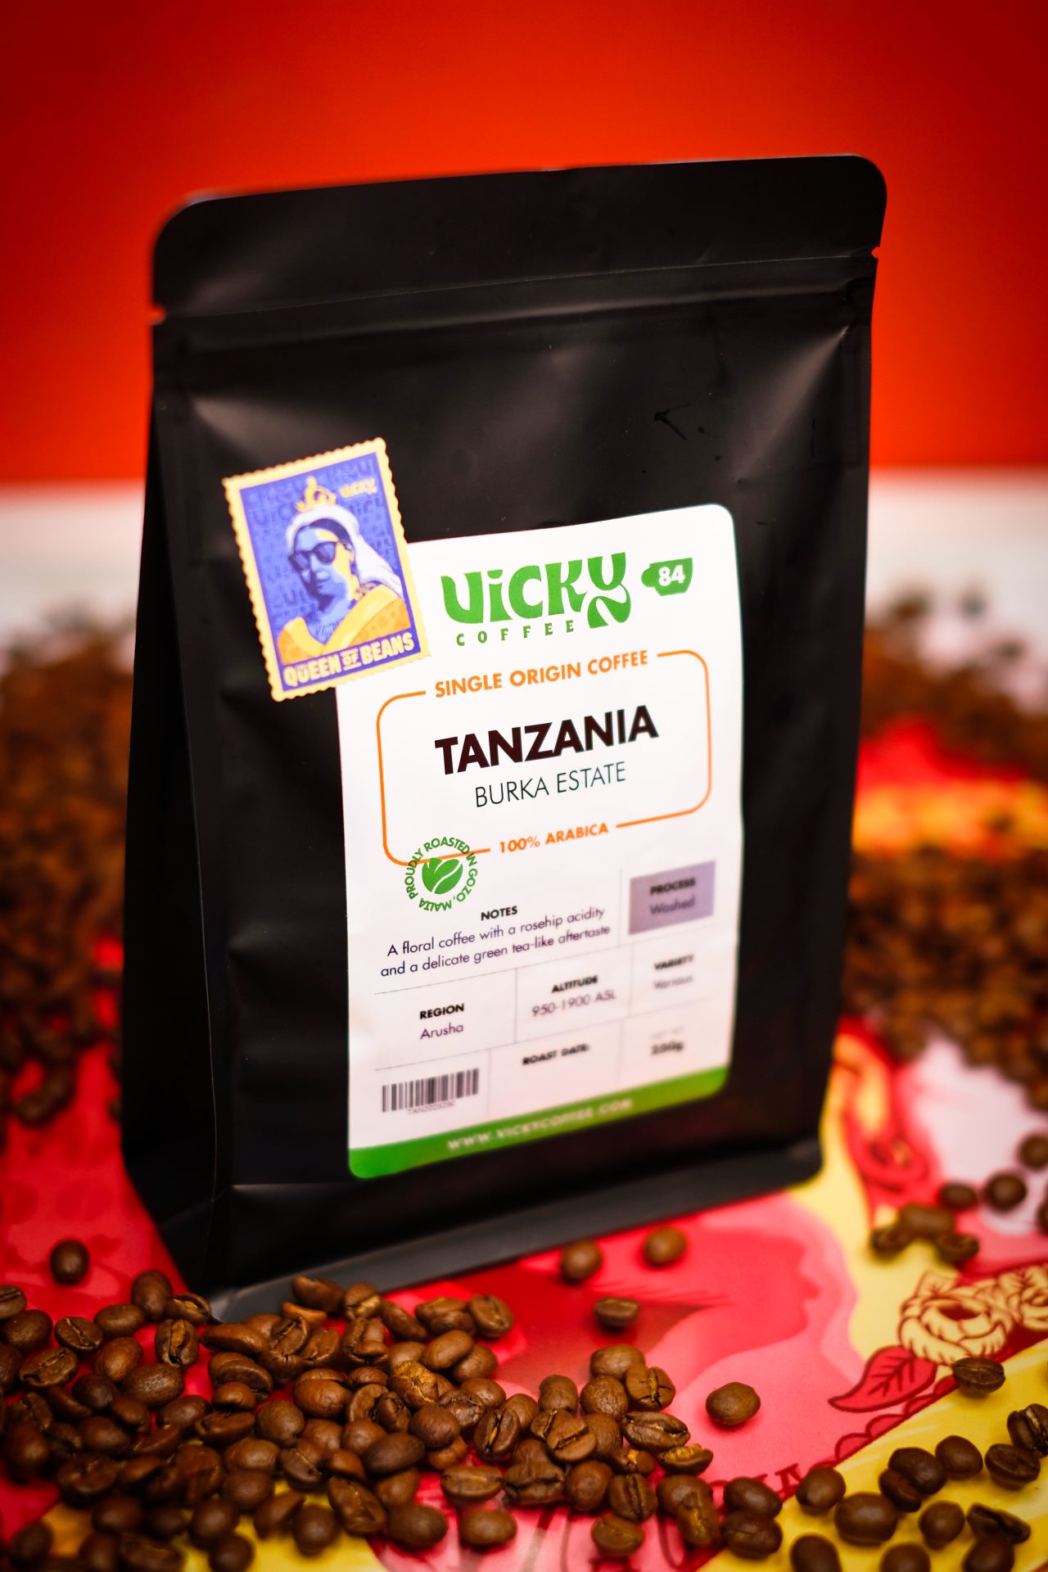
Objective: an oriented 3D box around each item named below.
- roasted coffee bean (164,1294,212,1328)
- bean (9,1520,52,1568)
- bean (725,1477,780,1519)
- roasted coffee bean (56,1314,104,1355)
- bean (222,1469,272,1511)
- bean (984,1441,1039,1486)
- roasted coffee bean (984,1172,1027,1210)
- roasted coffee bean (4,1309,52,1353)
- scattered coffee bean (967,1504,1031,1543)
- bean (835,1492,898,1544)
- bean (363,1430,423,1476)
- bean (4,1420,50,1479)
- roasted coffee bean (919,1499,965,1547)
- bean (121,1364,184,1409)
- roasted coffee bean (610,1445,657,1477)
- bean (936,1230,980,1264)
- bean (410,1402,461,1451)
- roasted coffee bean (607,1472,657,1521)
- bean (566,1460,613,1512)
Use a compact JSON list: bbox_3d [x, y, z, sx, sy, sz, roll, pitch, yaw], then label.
[{"bbox_3d":[-0.068,0.105,0.465,0.010,0.005,0.008,17,29,28],"label":"roasted coffee bean"},{"bbox_3d":[-0.081,0.125,0.381,0.007,0.006,0.011,-15,12,-4],"label":"bean"},{"bbox_3d":[0.042,0.130,0.422,0.010,0.006,0.008,18,30,30],"label":"bean"},{"bbox_3d":[-0.085,0.105,0.443,0.008,0.006,0.010,-13,26,-43],"label":"roasted coffee bean"},{"bbox_3d":[-0.049,0.123,0.405,0.009,0.006,0.008,-1,27,-4],"label":"bean"},{"bbox_3d":[0.091,0.127,0.432,0.010,0.006,0.008,10,27,16],"label":"bean"},{"bbox_3d":[0.102,0.086,0.489,0.008,0.006,0.010,11,28,18],"label":"roasted coffee bean"},{"bbox_3d":[-0.095,0.105,0.444,0.008,0.006,0.010,14,27,21],"label":"roasted coffee bean"},{"bbox_3d":[0.086,0.133,0.417,0.011,0.005,0.008,14,28,24],"label":"scattered coffee bean"},{"bbox_3d":[0.060,0.128,0.403,0.011,0.006,0.010,1,27,0],"label":"bean"},{"bbox_3d":[-0.023,0.118,0.409,0.011,0.006,0.008,-14,31,-27],"label":"bean"},{"bbox_3d":[-0.088,0.118,0.412,0.008,0.006,0.010,-9,61,1],"label":"bean"},{"bbox_3d":[0.076,0.133,0.418,0.008,0.006,0.010,14,28,23],"label":"roasted coffee bean"},{"bbox_3d":[-0.066,0.108,0.416,0.011,0.006,0.008,-4,27,-12],"label":"bean"},{"bbox_3d":[0.019,0.125,0.431,0.010,0.006,0.008,6,26,9],"label":"roasted coffee bean"},{"bbox_3d":[0.087,0.093,0.464,0.009,0.005,0.007,-6,30,6],"label":"bean"},{"bbox_3d":[-0.016,0.115,0.414,0.008,0.006,0.010,-10,20,-26],"label":"bean"},{"bbox_3d":[0.019,0.124,0.403,0.008,0.006,0.010,-11,21,-3],"label":"roasted coffee bean"},{"bbox_3d":[0.011,0.120,0.398,0.008,0.006,0.011,-3,20,14],"label":"bean"}]

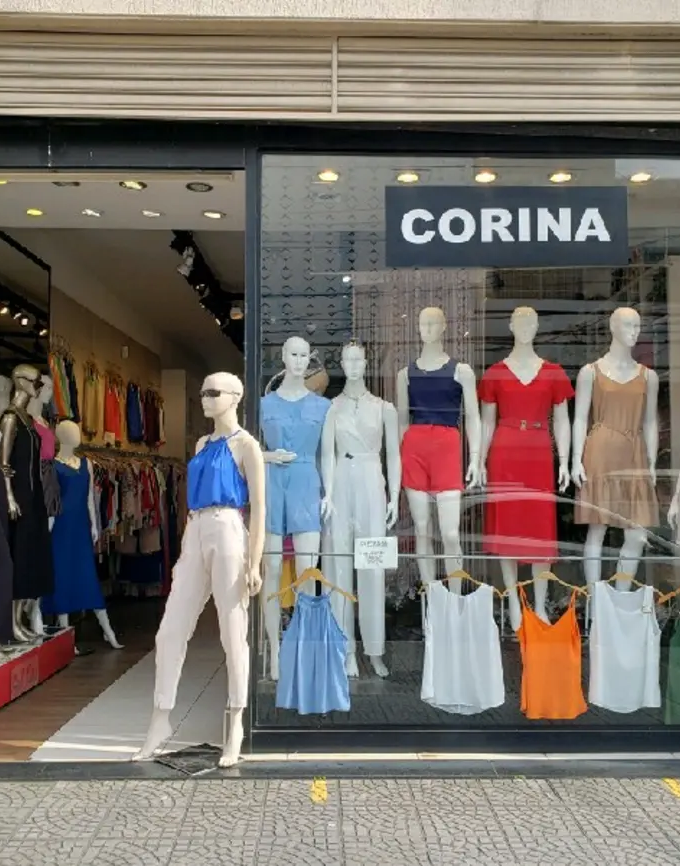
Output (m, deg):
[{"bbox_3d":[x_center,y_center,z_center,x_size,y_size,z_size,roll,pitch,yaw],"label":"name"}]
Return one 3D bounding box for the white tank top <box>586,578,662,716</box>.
[{"bbox_3d":[1.389,1.043,4.233,0.370,0.650,0.080,0,-3,2],"label":"white tank top"}]

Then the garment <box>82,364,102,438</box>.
[{"bbox_3d":[-2.200,-0.279,7.675,0.120,0.655,0.380,0,-3,4],"label":"garment"}]

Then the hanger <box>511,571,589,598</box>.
[{"bbox_3d":[1.011,0.736,4.223,0.410,0.145,0.035,0,-2,-1],"label":"hanger"}]

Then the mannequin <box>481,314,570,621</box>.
[{"bbox_3d":[1.037,0.190,4.816,0.490,1.800,0.340,-1,-3,9],"label":"mannequin"}]

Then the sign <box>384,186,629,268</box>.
[{"bbox_3d":[0.804,-0.993,4.175,1.174,0.388,0.030,0,-3,-1],"label":"sign"}]

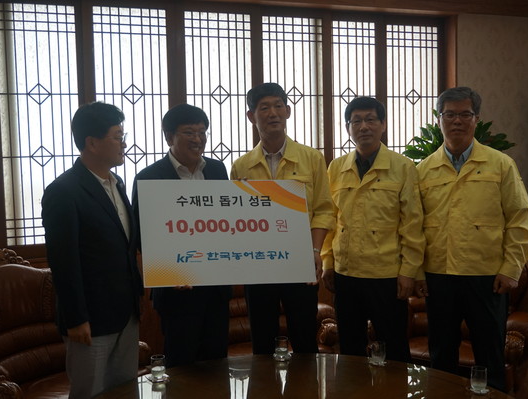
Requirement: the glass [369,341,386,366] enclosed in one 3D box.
[{"bbox_3d":[0.462,0.621,2.709,0.060,0.090,0.060,-1,4,0],"label":"glass"}]

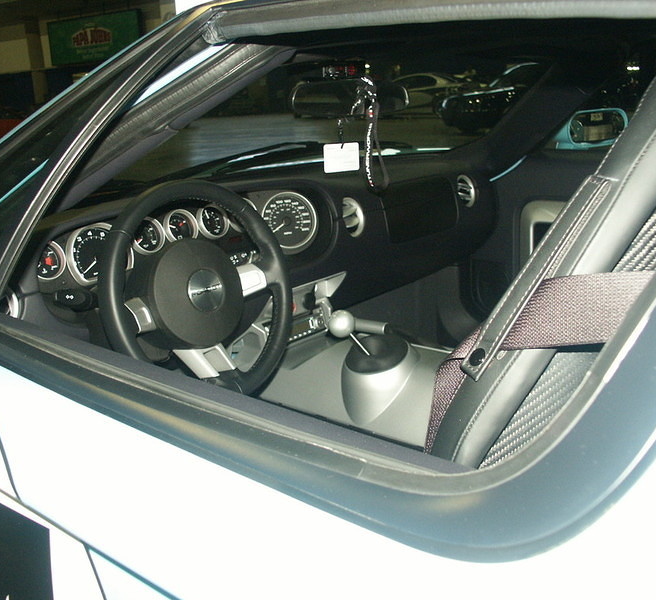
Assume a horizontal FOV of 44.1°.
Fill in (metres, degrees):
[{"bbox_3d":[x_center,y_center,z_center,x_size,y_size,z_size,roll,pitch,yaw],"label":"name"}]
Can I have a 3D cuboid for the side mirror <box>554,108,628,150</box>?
[{"bbox_3d":[0.703,-0.453,2.150,0.215,0.115,0.120,-12,13,-31],"label":"side mirror"}]

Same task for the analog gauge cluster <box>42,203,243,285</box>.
[{"bbox_3d":[-0.321,-0.095,1.425,0.385,0.112,0.055,-14,3,-38],"label":"analog gauge cluster"}]

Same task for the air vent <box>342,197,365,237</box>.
[{"bbox_3d":[0.046,-0.174,1.696,0.080,0.080,0.035,-17,10,-43],"label":"air vent"}]

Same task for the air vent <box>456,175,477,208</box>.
[{"bbox_3d":[0.325,-0.260,1.936,0.080,0.080,0.035,-17,10,-43],"label":"air vent"}]

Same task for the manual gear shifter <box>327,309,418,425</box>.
[{"bbox_3d":[0.081,0.116,1.544,0.135,0.195,0.160,-15,18,-39],"label":"manual gear shifter"}]

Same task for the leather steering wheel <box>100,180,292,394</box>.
[{"bbox_3d":[-0.207,-0.007,1.307,0.370,0.370,0.085,-16,4,-41],"label":"leather steering wheel"}]

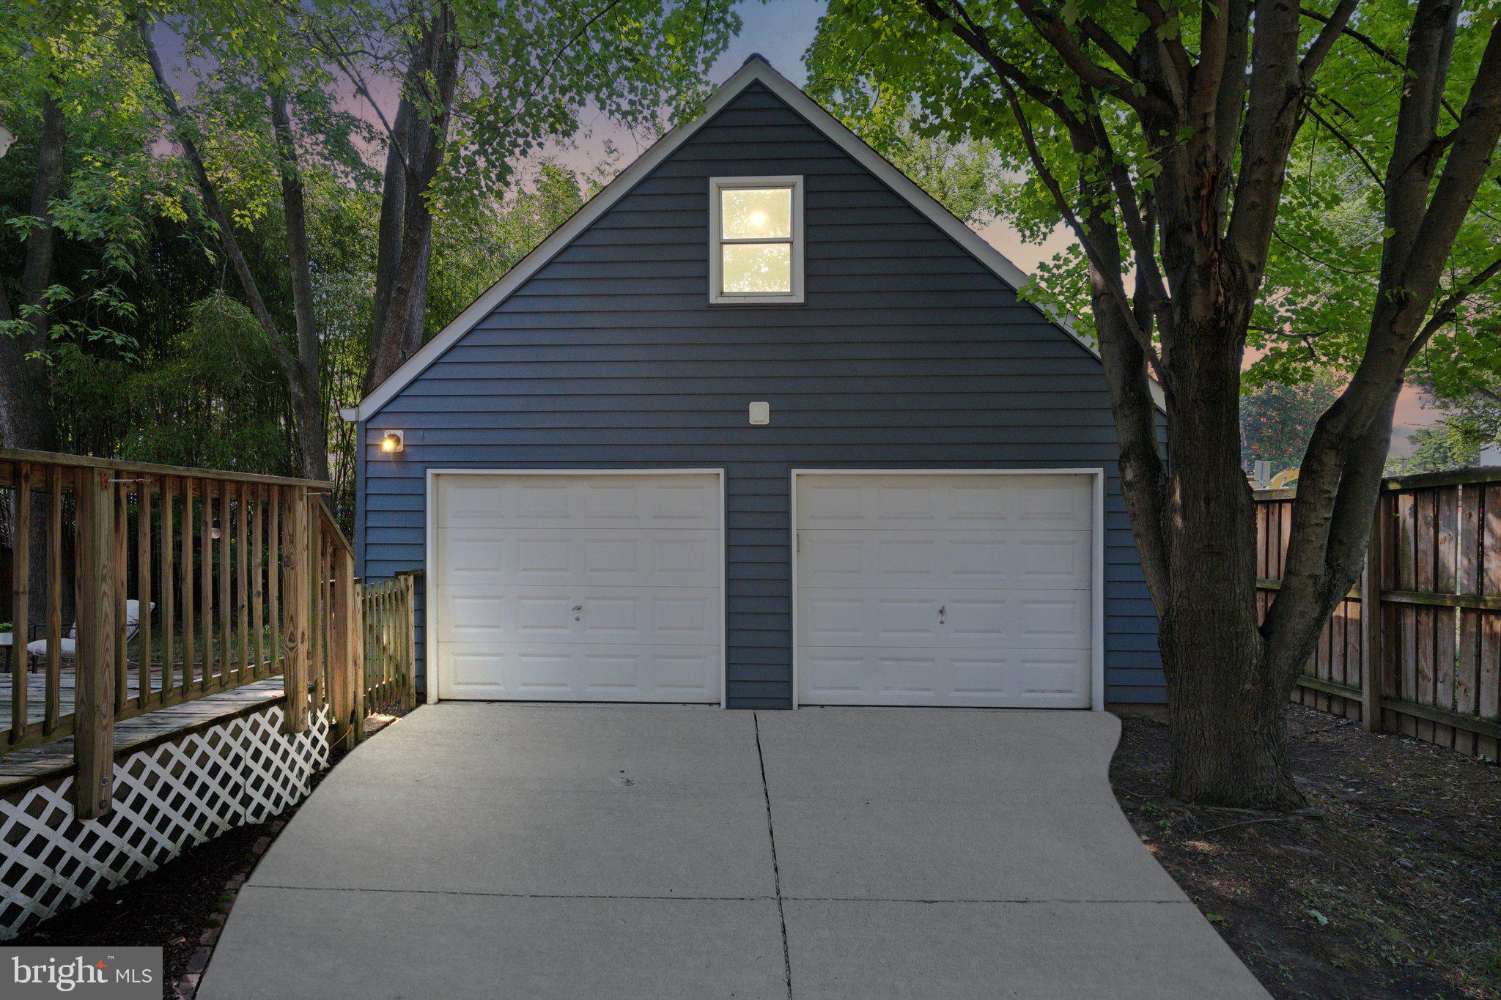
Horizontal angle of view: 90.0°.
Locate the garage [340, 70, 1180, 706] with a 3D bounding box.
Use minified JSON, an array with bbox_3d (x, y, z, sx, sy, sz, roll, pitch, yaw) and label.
[{"bbox_3d":[0.217,-1.067,10.145,7.600,5.900,7.100,0,0,3],"label":"garage"}]

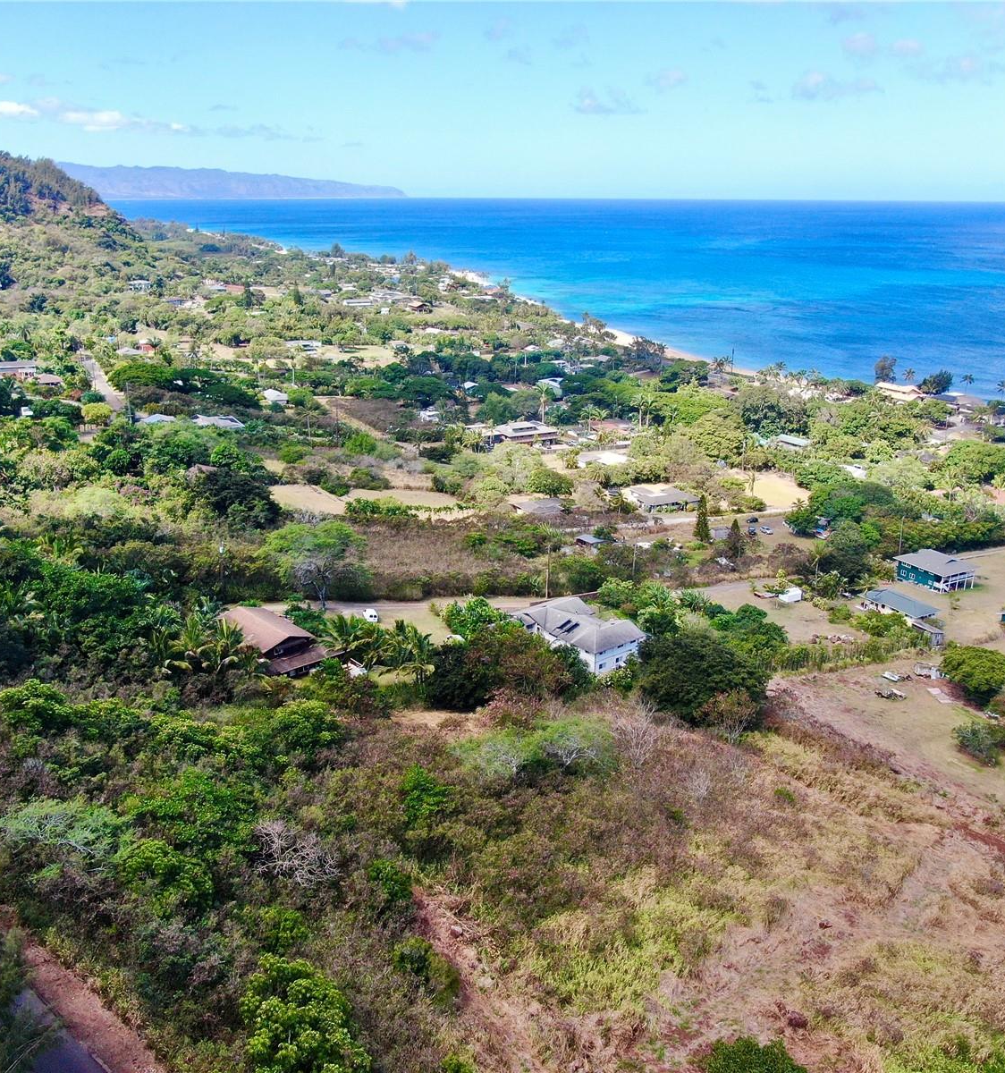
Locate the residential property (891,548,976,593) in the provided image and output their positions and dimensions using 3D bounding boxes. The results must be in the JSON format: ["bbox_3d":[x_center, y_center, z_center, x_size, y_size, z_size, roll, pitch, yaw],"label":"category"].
[{"bbox_3d":[115.010,8.590,263.560,14.550,7.000,15.450,-10,22,-27],"label":"residential property"}]

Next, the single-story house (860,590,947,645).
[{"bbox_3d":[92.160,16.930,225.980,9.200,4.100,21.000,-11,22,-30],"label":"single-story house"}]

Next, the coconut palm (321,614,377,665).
[{"bbox_3d":[-29.650,20.090,190.670,10.200,9.600,10.200,0,19,0],"label":"coconut palm"}]

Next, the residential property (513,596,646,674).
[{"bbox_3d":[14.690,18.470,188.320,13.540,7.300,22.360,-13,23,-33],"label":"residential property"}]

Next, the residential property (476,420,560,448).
[{"bbox_3d":[6.390,-40.250,397.750,29.000,7.800,13.000,-9,21,-24],"label":"residential property"}]

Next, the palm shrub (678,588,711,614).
[{"bbox_3d":[42.160,14.380,218.190,6.800,5.000,6.800,0,19,0],"label":"palm shrub"}]

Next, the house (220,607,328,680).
[{"bbox_3d":[-43.450,19.790,193.080,12.400,6.700,23.500,-16,25,-39],"label":"house"}]

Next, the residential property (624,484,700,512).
[{"bbox_3d":[51.850,-12.880,321.240,18.400,4.200,17.000,-6,20,-19],"label":"residential property"}]

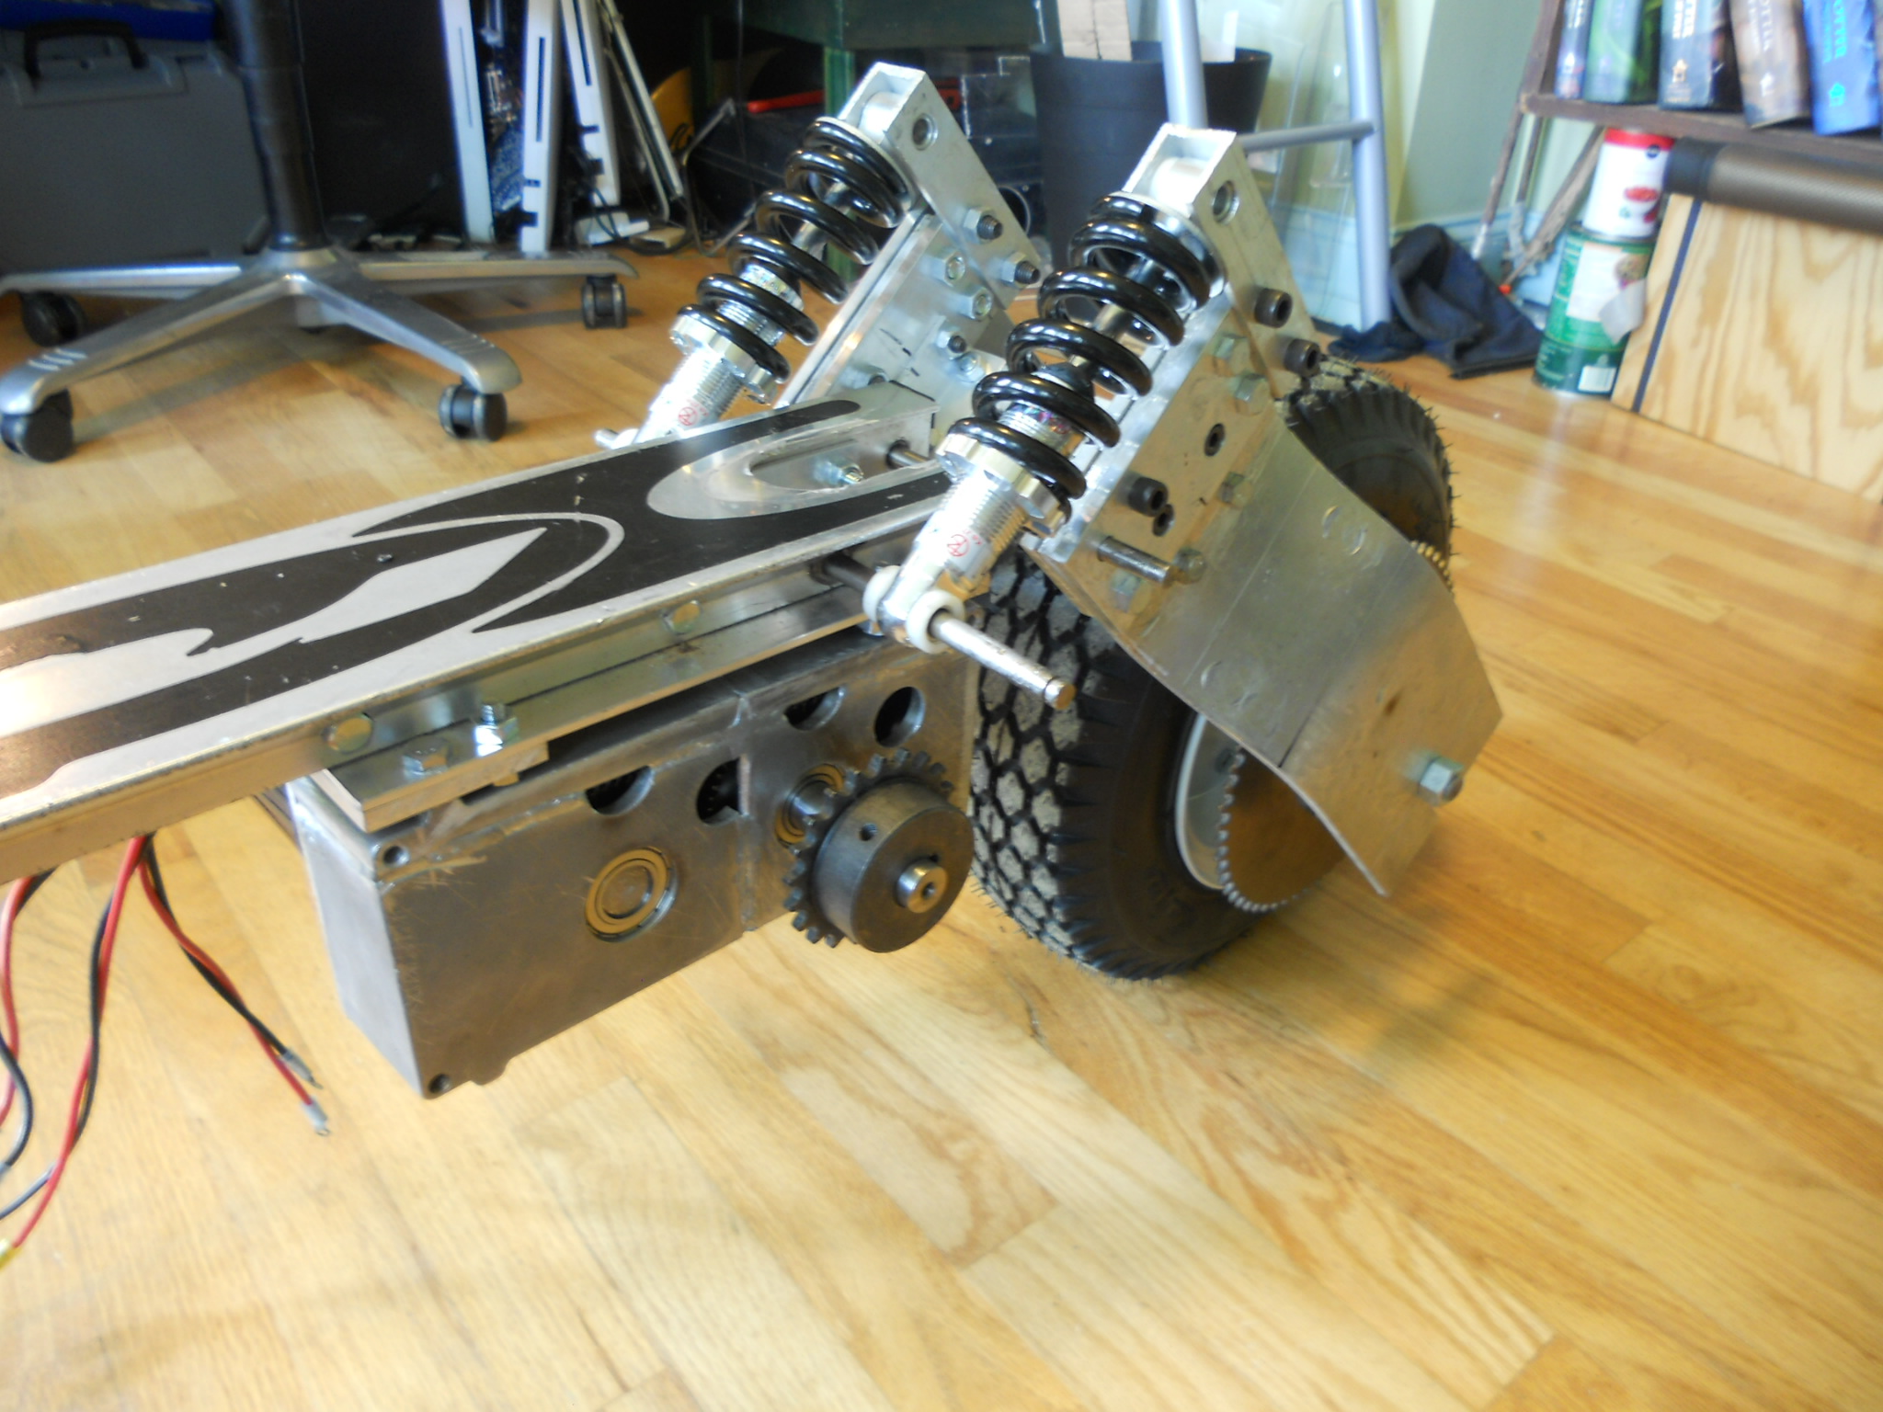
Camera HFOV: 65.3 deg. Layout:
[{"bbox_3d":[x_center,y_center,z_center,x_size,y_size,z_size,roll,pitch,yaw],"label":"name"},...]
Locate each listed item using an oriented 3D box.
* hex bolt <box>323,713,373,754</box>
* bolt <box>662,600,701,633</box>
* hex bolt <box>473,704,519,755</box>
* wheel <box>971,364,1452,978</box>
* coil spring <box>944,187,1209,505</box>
[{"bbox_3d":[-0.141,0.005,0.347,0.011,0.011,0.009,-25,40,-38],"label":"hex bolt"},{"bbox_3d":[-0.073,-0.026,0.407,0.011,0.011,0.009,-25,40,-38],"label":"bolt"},{"bbox_3d":[-0.109,0.003,0.359,0.011,0.015,0.011,-25,40,-38],"label":"hex bolt"},{"bbox_3d":[0.135,-0.017,0.722,0.313,0.313,0.095,-25,40,-38],"label":"wheel"},{"bbox_3d":[0.045,-0.109,0.462,0.047,0.087,0.047,29,-5,37],"label":"coil spring"}]

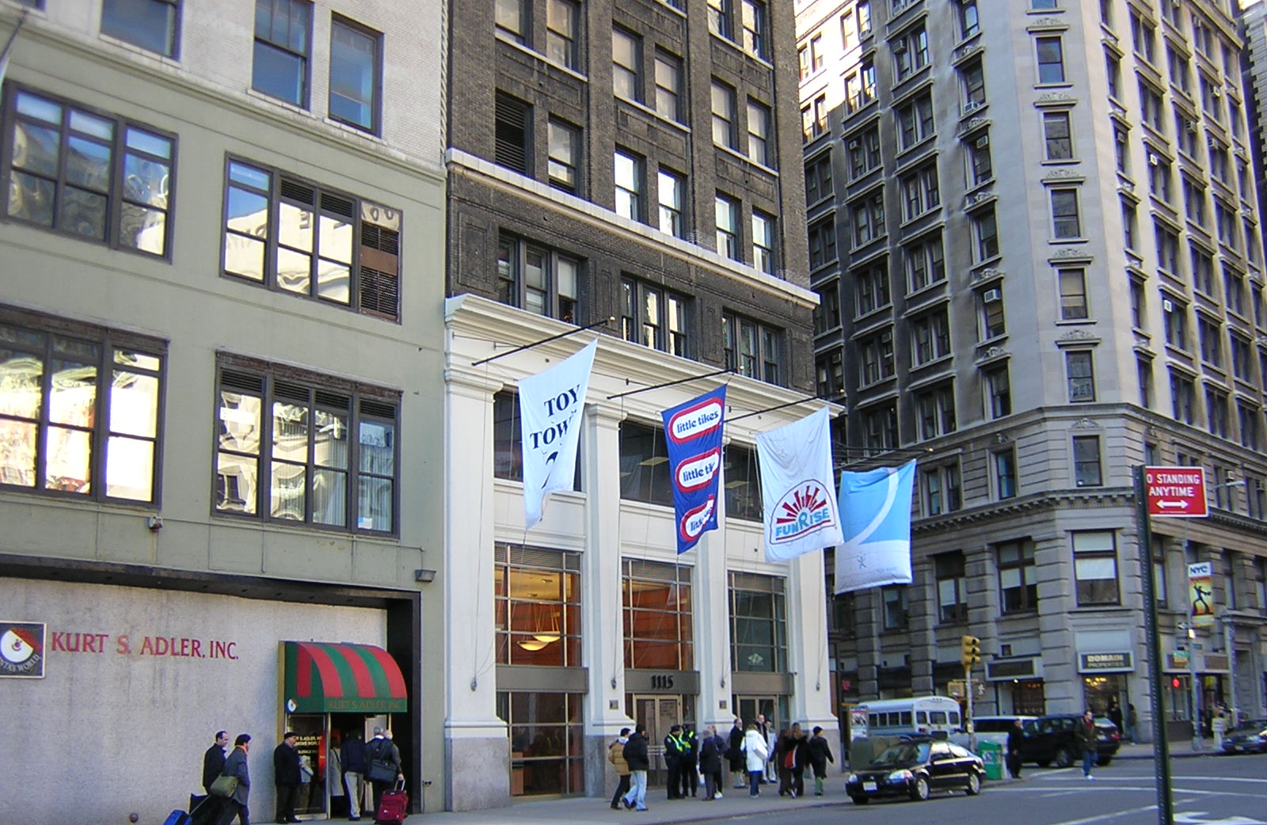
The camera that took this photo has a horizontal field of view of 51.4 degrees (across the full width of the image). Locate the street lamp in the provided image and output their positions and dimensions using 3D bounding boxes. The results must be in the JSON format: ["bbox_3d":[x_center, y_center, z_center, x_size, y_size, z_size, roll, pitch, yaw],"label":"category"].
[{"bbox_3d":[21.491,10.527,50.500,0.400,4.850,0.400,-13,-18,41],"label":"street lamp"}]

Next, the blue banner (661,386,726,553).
[{"bbox_3d":[1.556,1.536,34.015,2.200,4.100,0.400,-14,-18,41],"label":"blue banner"}]

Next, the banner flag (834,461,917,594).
[{"bbox_3d":[7.494,3.571,40.800,2.450,3.950,0.400,1,-13,-11],"label":"banner flag"}]

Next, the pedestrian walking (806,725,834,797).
[{"bbox_3d":[4.559,8.560,32.352,0.500,1.640,0.560,10,-18,-39],"label":"pedestrian walking"}]

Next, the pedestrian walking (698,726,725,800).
[{"bbox_3d":[1.814,8.388,31.492,0.520,1.680,0.450,5,-14,-24],"label":"pedestrian walking"}]

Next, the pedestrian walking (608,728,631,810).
[{"bbox_3d":[-0.290,7.787,28.896,0.480,1.720,0.480,-13,-18,41],"label":"pedestrian walking"}]

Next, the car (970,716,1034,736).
[{"bbox_3d":[13.426,12.151,48.500,1.880,1.800,4.700,6,-16,-28],"label":"car"}]

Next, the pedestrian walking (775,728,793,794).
[{"bbox_3d":[3.713,8.594,32.452,0.500,1.630,0.420,-9,-16,29],"label":"pedestrian walking"}]

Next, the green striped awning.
[{"bbox_3d":[-6.048,5.582,27.725,1.485,1.469,2.098,-13,-18,40],"label":"green striped awning"}]

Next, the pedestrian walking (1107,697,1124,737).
[{"bbox_3d":[21.218,13.528,58.000,0.520,1.720,0.360,-5,-14,15],"label":"pedestrian walking"}]

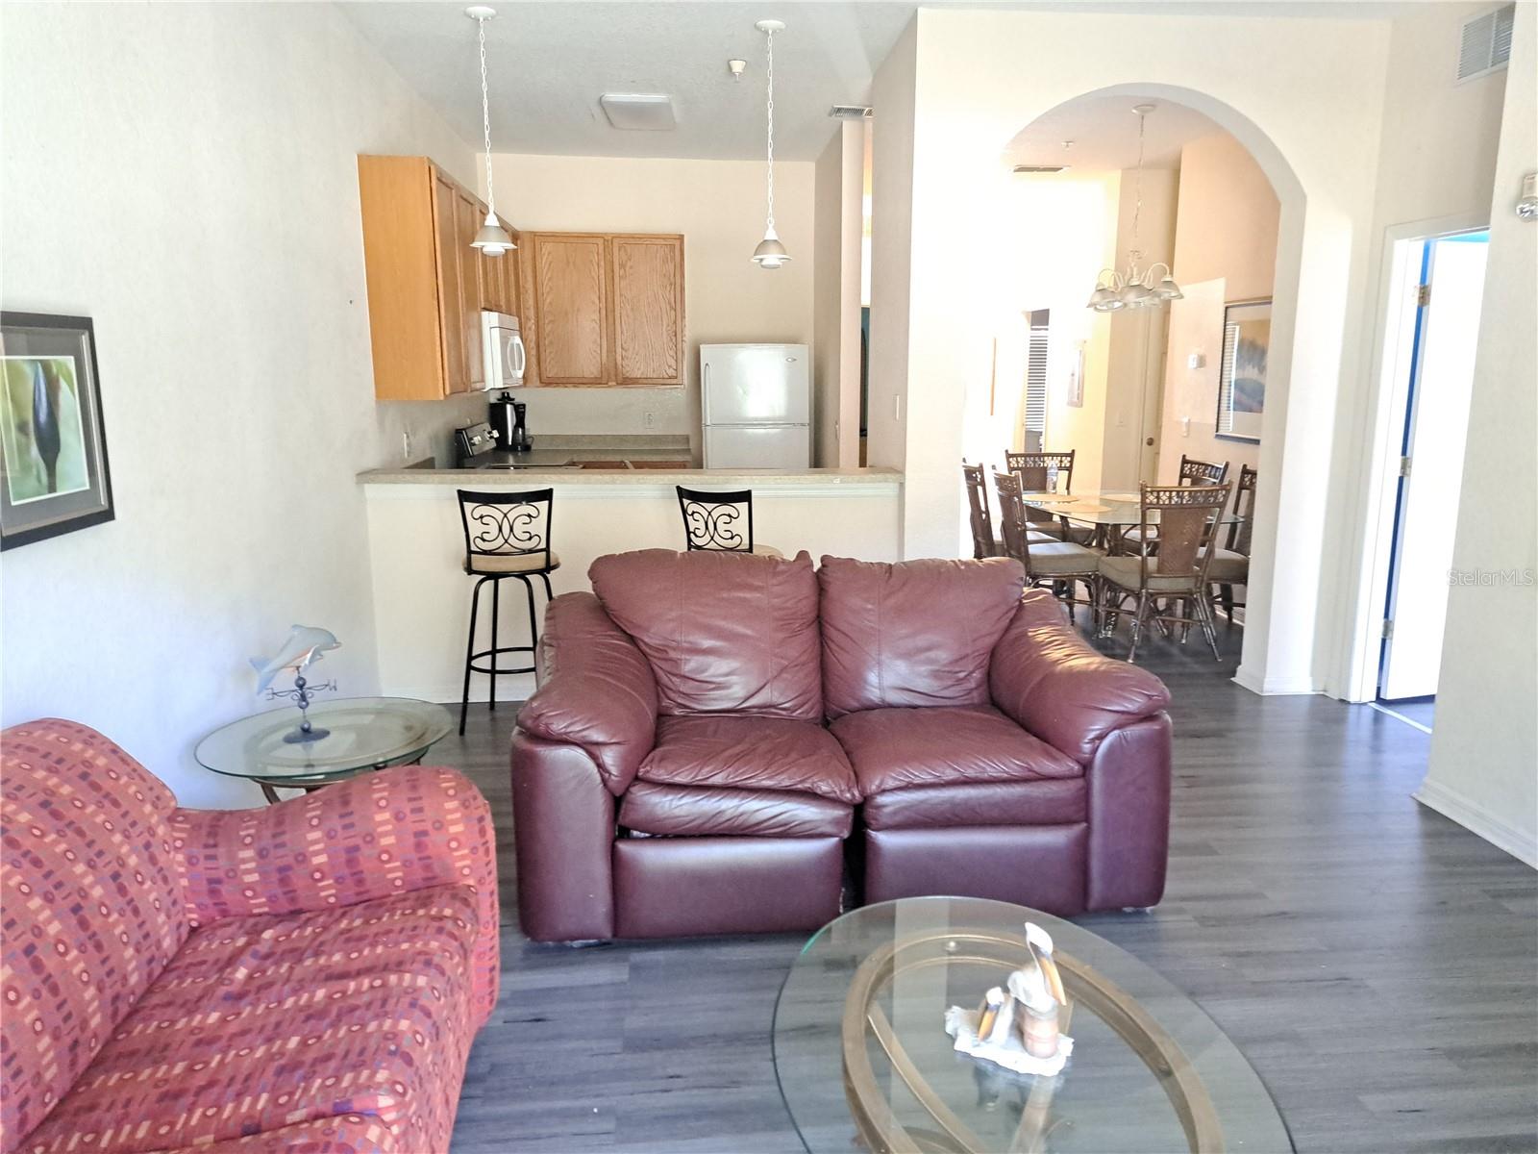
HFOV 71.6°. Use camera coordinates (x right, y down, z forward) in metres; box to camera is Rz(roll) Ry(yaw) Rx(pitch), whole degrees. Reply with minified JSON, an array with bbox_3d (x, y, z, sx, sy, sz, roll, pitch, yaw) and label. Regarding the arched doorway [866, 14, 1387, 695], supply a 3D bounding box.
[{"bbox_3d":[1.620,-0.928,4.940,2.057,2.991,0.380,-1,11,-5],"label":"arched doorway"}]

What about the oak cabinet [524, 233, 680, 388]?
[{"bbox_3d":[-1.184,-1.897,7.660,1.140,1.061,0.310,-1,11,-5],"label":"oak cabinet"}]

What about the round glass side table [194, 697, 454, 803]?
[{"bbox_3d":[-1.211,0.699,2.990,0.666,0.540,0.666,-1,11,-5],"label":"round glass side table"}]

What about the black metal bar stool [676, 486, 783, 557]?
[{"bbox_3d":[-0.130,0.122,4.540,0.430,1.050,0.470,6,13,30],"label":"black metal bar stool"}]

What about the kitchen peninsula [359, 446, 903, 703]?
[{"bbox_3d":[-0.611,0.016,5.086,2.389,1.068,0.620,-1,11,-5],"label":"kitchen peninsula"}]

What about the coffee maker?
[{"bbox_3d":[-1.860,-1.115,7.653,0.250,0.420,0.190,5,12,25],"label":"coffee maker"}]

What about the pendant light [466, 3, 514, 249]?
[{"bbox_3d":[-1.196,-1.879,4.537,0.200,0.985,0.200,-1,11,-5],"label":"pendant light"}]

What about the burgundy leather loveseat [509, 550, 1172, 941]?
[{"bbox_3d":[0.170,0.422,3.254,1.760,0.950,0.940,-1,11,-6],"label":"burgundy leather loveseat"}]

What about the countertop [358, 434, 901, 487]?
[{"bbox_3d":[-0.598,-0.454,4.856,2.389,0.055,0.350,-1,11,-5],"label":"countertop"}]

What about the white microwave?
[{"bbox_3d":[-1.726,-1.329,6.324,0.411,0.420,0.770,-1,11,-5],"label":"white microwave"}]

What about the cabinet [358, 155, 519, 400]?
[{"bbox_3d":[-1.748,-1.594,6.129,0.320,1.048,2.733,-1,11,-5],"label":"cabinet"}]

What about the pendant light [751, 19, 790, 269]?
[{"bbox_3d":[0.006,-1.866,4.646,0.178,1.012,0.178,-1,11,-5],"label":"pendant light"}]

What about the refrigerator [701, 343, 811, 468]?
[{"bbox_3d":[-0.112,-0.799,7.636,0.735,1.680,0.740,-1,11,-5],"label":"refrigerator"}]

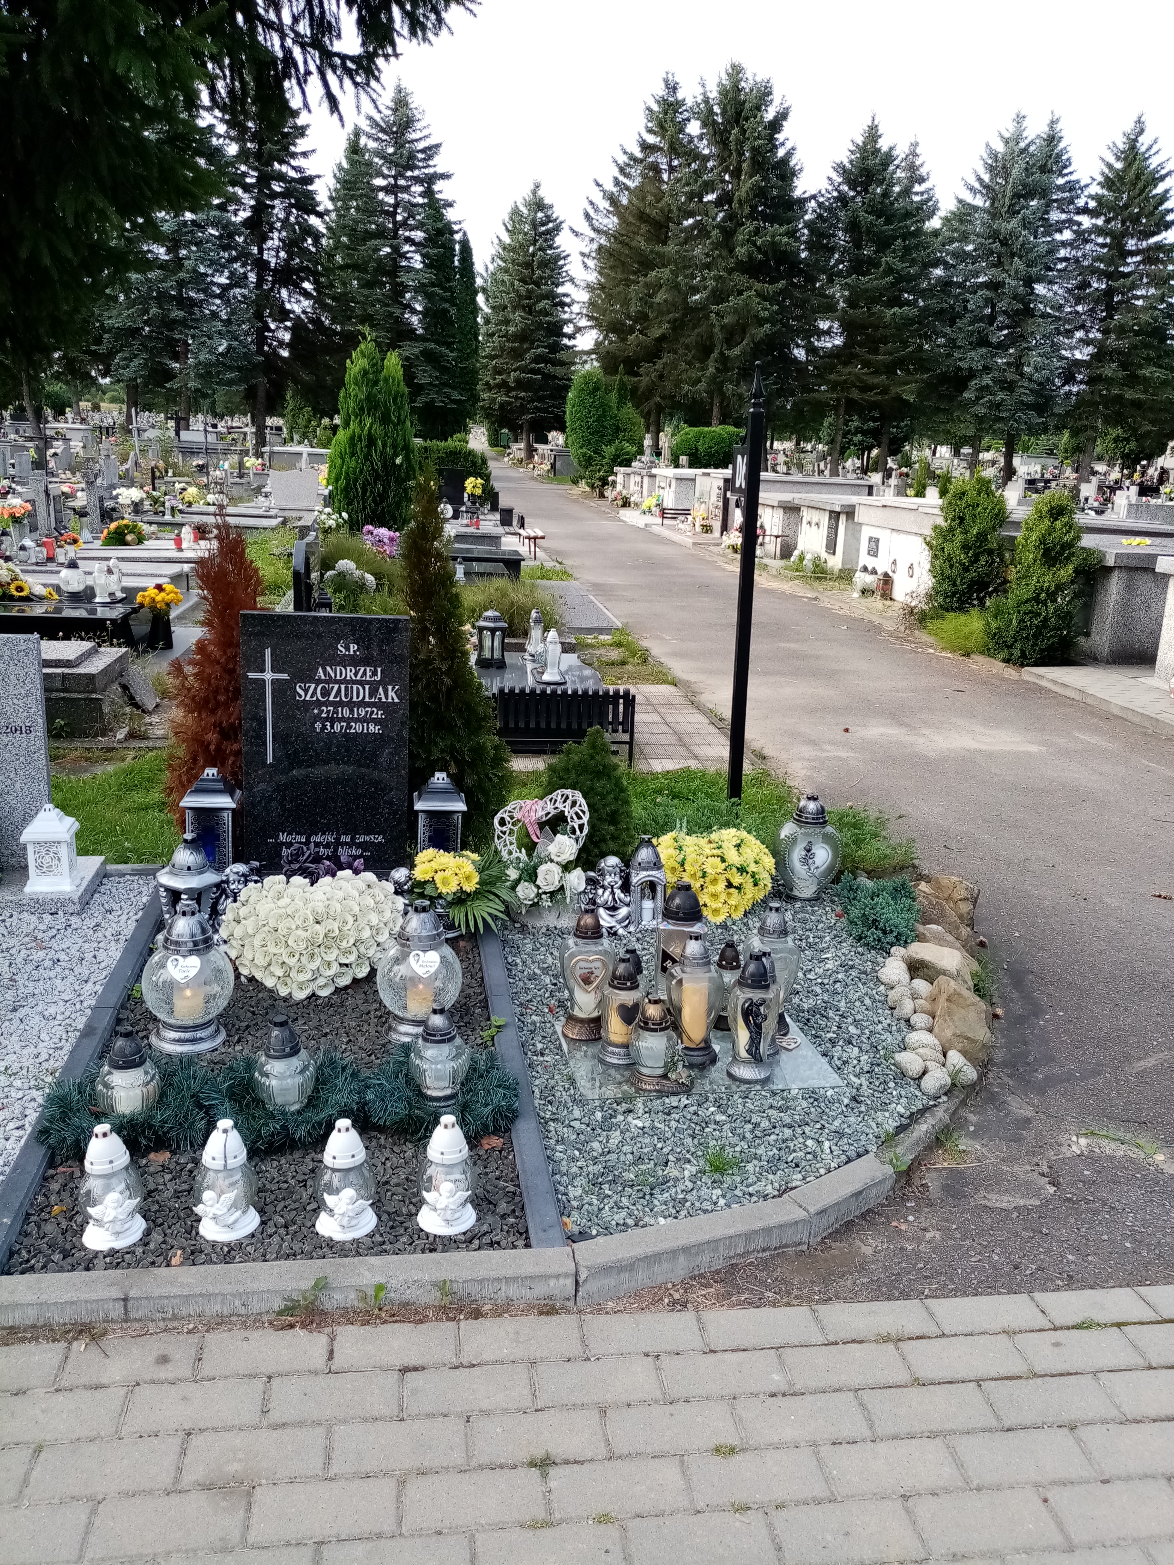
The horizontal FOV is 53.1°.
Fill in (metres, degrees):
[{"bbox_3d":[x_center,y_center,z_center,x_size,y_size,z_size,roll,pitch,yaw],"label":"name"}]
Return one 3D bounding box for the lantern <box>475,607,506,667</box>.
[{"bbox_3d":[-0.533,-0.829,6.553,0.175,0.330,0.170,-1,17,-9],"label":"lantern"}]

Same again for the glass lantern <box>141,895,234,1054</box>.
[{"bbox_3d":[-0.925,0.423,2.723,0.205,0.355,0.205,-1,17,-12],"label":"glass lantern"}]

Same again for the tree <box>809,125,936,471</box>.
[{"bbox_3d":[10.308,-17.797,43.371,4.700,12.800,4.700,6,17,11],"label":"tree"}]

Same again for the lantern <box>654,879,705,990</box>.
[{"bbox_3d":[0.230,0.418,2.878,0.120,0.370,0.115,2,16,-3],"label":"lantern"}]

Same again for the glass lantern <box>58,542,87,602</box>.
[{"bbox_3d":[-3.081,-1.261,7.050,0.170,0.335,0.170,-2,17,-15],"label":"glass lantern"}]

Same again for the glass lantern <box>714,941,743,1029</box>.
[{"bbox_3d":[0.345,0.486,2.838,0.073,0.221,0.073,3,17,0],"label":"glass lantern"}]

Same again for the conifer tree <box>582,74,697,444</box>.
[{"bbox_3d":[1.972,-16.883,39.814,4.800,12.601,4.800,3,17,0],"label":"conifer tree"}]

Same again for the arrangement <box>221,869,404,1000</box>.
[{"bbox_3d":[-0.727,0.398,3.129,0.470,0.200,0.420,0,16,-8],"label":"arrangement"}]

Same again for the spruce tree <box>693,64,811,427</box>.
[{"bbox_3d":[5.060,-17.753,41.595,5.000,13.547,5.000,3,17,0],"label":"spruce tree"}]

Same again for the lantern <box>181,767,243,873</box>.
[{"bbox_3d":[-1.188,0.120,3.738,0.180,0.350,0.180,0,16,-8],"label":"lantern"}]

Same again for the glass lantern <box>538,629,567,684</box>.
[{"bbox_3d":[-0.180,-0.688,6.262,0.108,0.292,0.108,2,15,-2],"label":"glass lantern"}]

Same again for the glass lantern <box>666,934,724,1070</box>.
[{"bbox_3d":[0.252,0.499,2.722,0.135,0.320,0.120,4,17,6],"label":"glass lantern"}]

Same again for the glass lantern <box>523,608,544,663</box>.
[{"bbox_3d":[-0.288,-0.790,6.300,0.105,0.295,0.105,1,16,-5],"label":"glass lantern"}]

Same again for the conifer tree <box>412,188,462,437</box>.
[{"bbox_3d":[-5.608,-17.423,44.373,1.800,9.900,1.800,0,17,-7],"label":"conifer tree"}]

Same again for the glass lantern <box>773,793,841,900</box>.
[{"bbox_3d":[0.715,0.199,3.808,0.208,0.340,0.155,0,16,-8],"label":"glass lantern"}]

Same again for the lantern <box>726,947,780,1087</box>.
[{"bbox_3d":[0.376,0.516,2.664,0.122,0.312,0.118,4,16,3],"label":"lantern"}]

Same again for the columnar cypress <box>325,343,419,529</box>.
[{"bbox_3d":[-2.651,-4.207,14.490,1.092,2.356,1.092,3,17,0],"label":"columnar cypress"}]

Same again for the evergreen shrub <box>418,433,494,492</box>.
[{"bbox_3d":[-2.740,-6.613,24.500,1.600,1.300,1.700,1,16,-5],"label":"evergreen shrub"}]

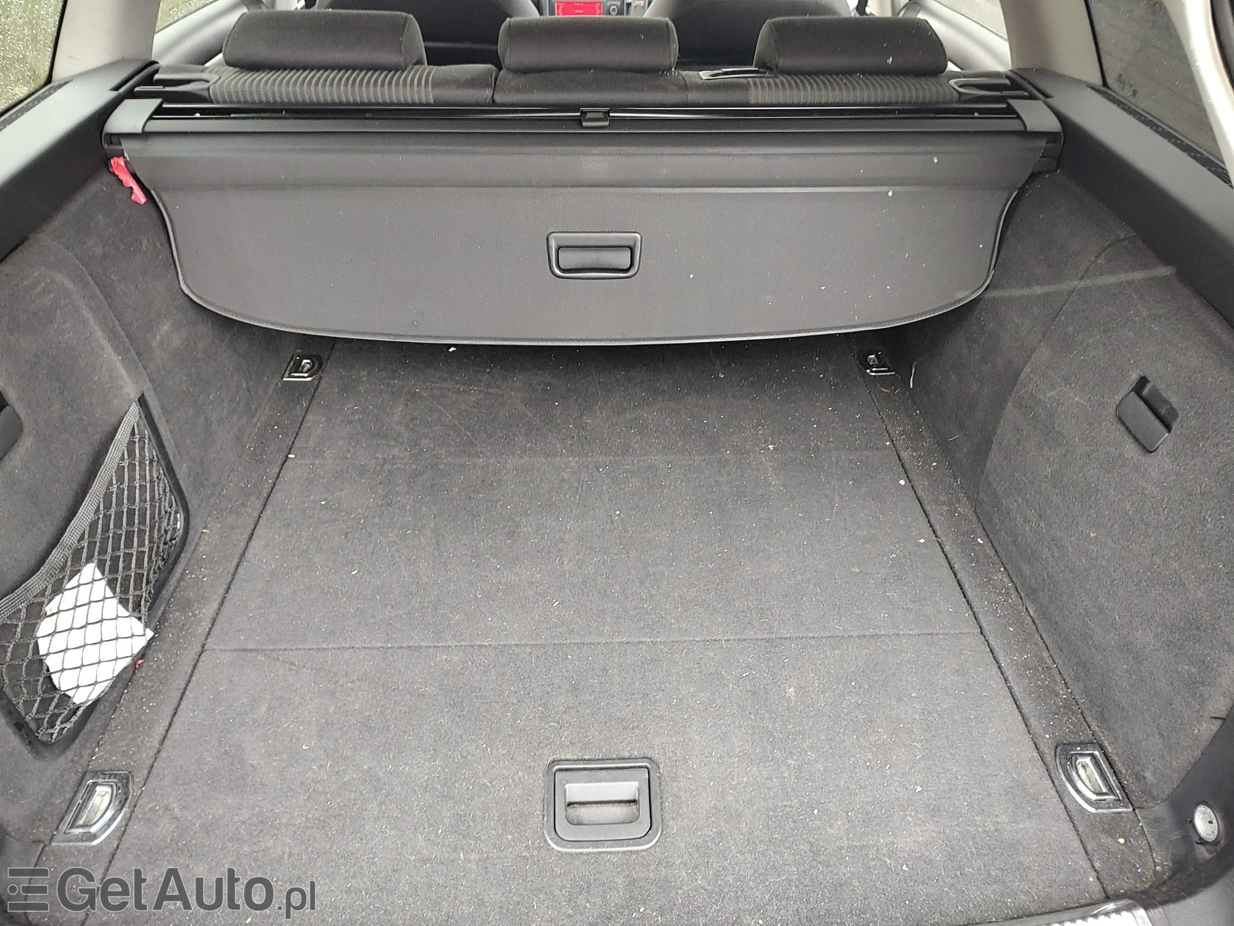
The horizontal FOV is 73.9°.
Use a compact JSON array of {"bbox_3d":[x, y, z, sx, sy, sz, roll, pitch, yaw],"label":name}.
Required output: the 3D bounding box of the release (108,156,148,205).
[{"bbox_3d":[-0.604,-0.348,1.011,0.022,0.070,0.018,-31,47,-12],"label":"release"}]

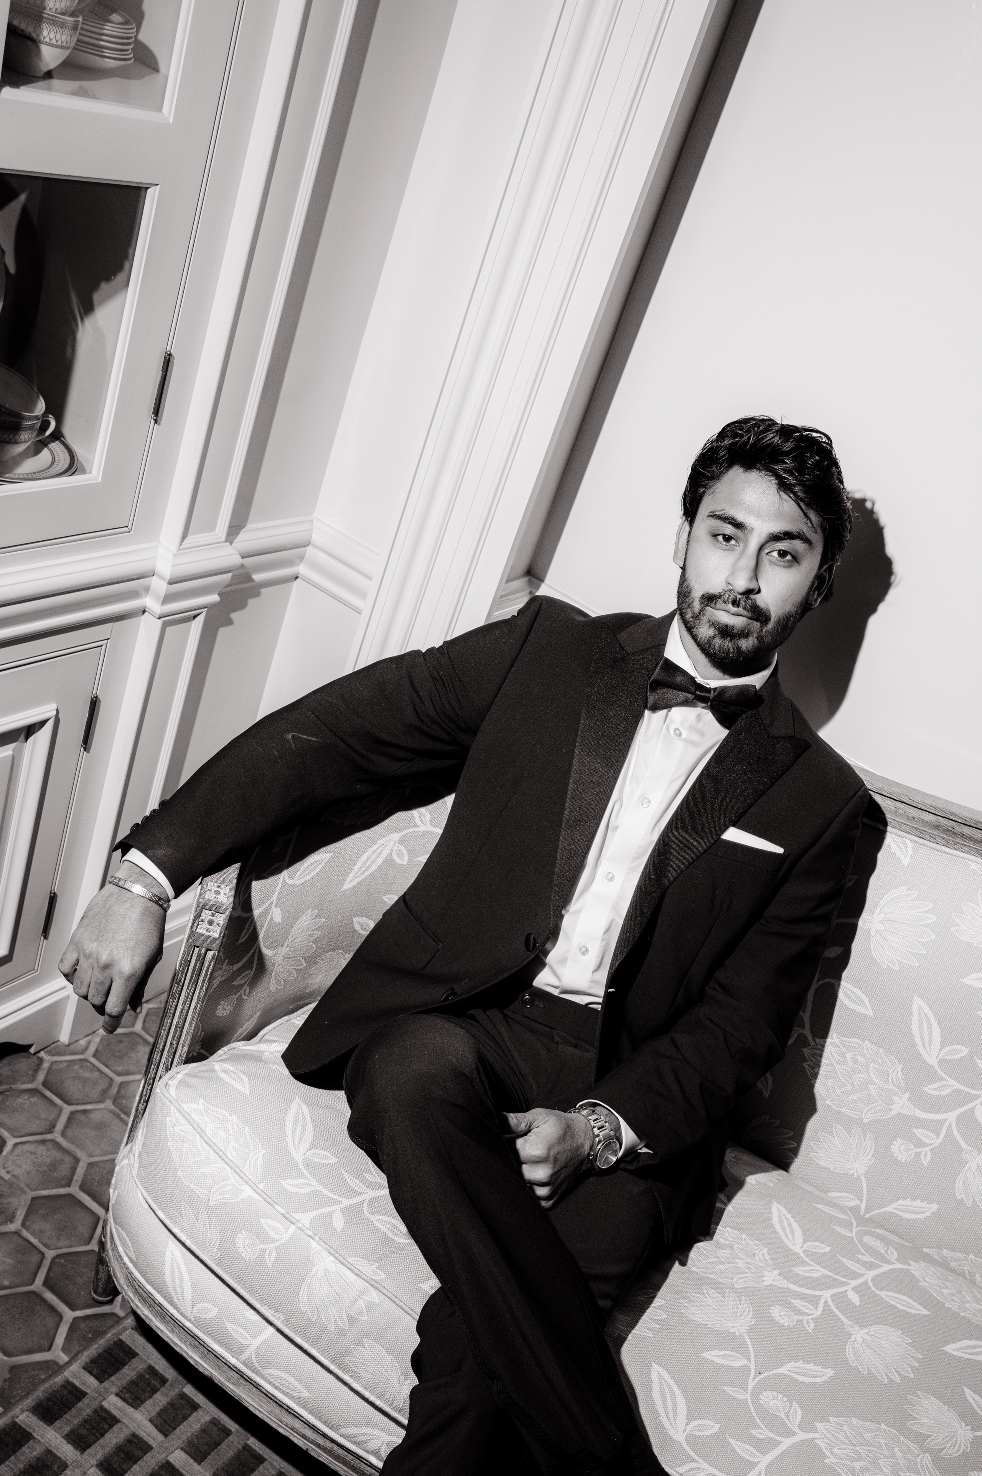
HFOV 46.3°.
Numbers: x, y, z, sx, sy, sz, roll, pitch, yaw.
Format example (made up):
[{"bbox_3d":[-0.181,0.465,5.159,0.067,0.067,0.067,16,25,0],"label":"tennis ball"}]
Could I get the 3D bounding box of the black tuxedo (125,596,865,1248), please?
[{"bbox_3d":[0.057,0.182,1.365,0.690,0.580,0.560,29,26,16],"label":"black tuxedo"}]

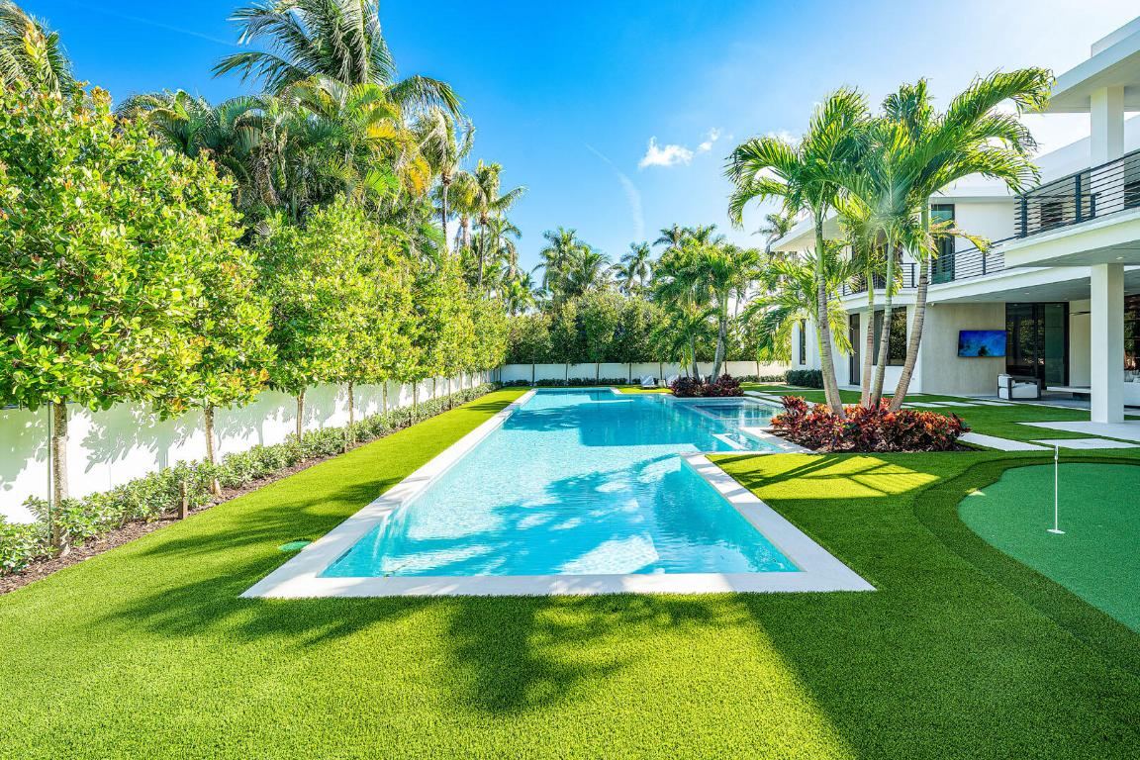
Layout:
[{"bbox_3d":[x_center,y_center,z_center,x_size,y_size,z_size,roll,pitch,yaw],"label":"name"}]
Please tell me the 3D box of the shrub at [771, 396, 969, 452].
[{"bbox_3d":[5.510,0.729,8.803,3.200,0.730,2.500,0,3,1],"label":"shrub"}]

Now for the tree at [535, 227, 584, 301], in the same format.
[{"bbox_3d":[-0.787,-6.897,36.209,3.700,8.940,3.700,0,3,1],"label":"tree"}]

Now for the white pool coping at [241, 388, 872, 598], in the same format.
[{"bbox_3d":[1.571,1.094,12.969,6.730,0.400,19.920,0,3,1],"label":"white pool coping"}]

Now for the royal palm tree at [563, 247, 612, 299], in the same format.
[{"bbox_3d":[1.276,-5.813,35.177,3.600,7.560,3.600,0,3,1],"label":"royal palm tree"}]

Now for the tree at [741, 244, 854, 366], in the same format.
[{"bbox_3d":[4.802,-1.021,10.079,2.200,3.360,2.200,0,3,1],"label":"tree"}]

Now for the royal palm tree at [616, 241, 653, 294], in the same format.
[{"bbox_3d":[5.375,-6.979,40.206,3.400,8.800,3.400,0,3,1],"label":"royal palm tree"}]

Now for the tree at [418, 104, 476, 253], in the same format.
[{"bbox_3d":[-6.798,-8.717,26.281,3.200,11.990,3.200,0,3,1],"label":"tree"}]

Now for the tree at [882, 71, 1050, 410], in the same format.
[{"bbox_3d":[7.682,-2.475,9.456,2.900,6.660,2.700,0,3,1],"label":"tree"}]

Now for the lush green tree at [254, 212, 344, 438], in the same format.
[{"bbox_3d":[-3.818,-0.633,6.779,1.300,3.360,1.300,0,3,1],"label":"lush green tree"}]

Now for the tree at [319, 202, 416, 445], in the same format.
[{"bbox_3d":[-3.566,-1.036,8.343,1.600,3.970,1.500,0,3,1],"label":"tree"}]

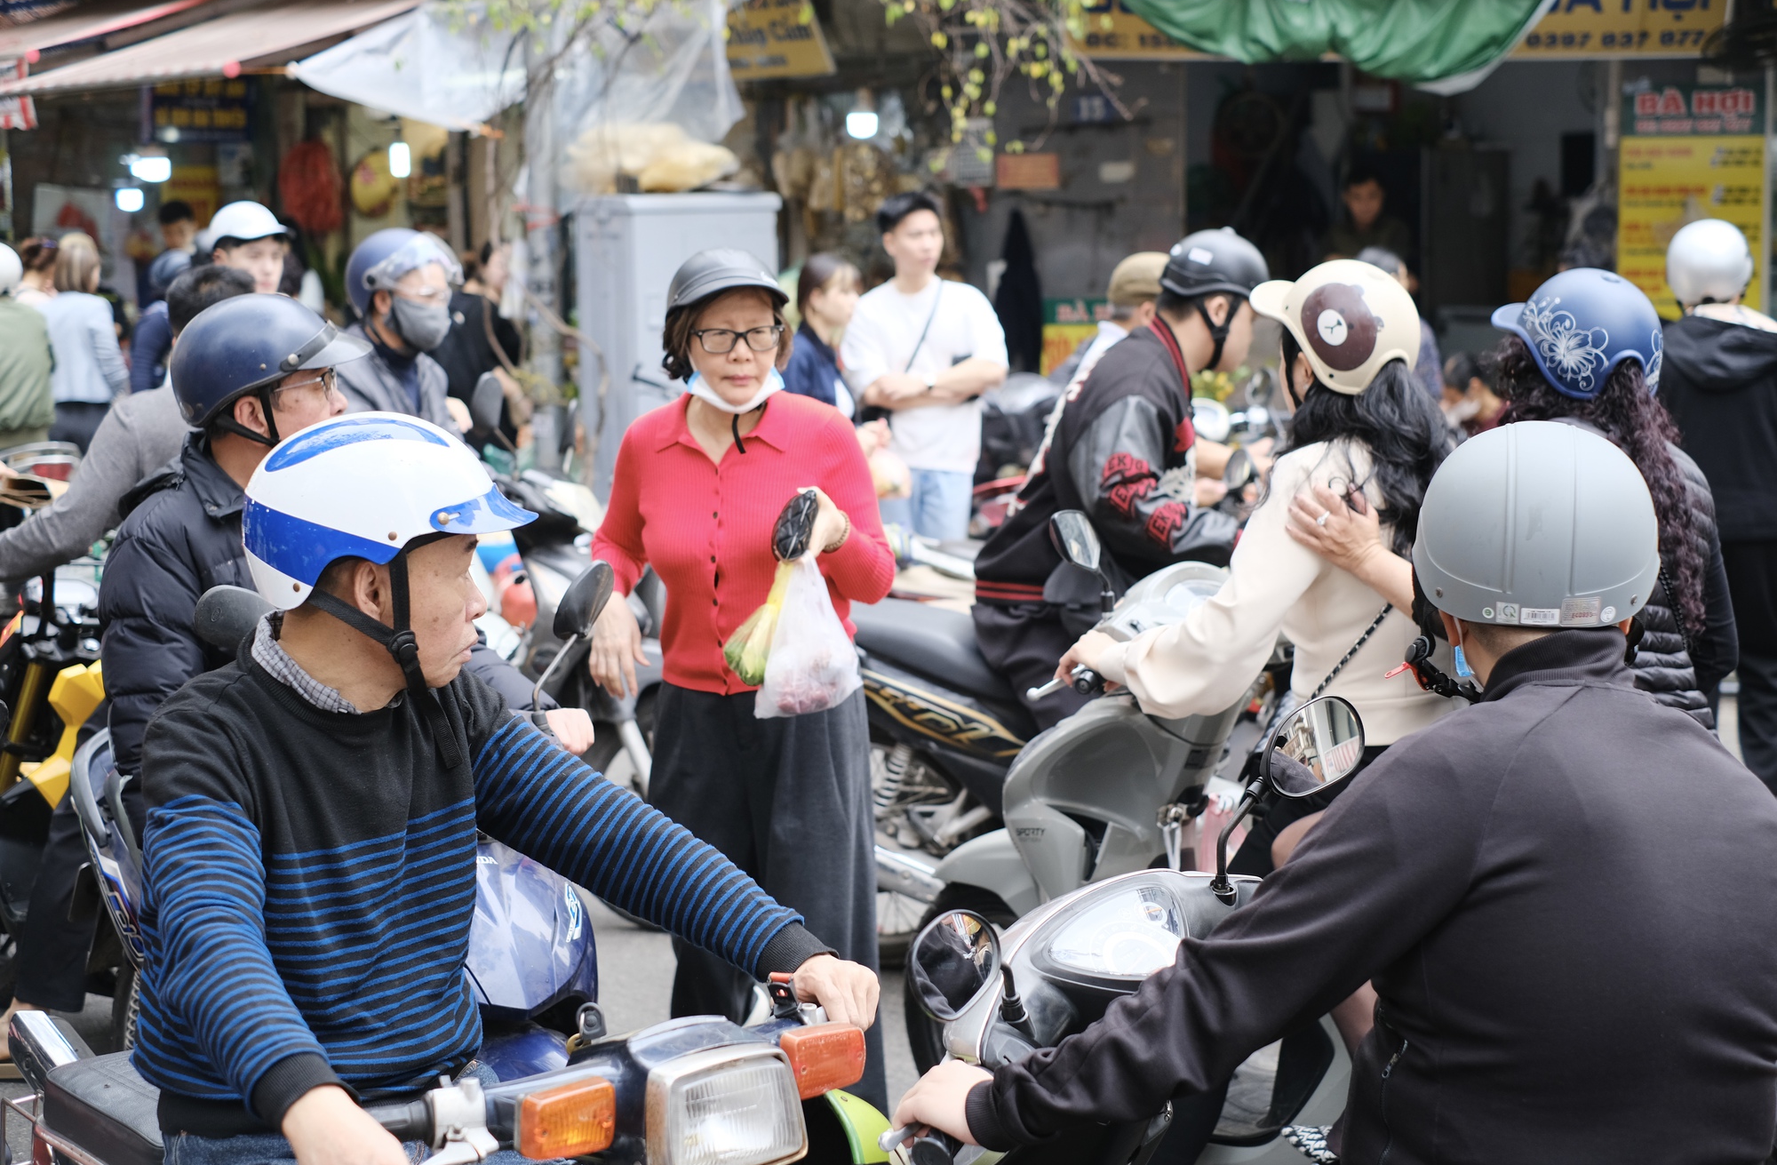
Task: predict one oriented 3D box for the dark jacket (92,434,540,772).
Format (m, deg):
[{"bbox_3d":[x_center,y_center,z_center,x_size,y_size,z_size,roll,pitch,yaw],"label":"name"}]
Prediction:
[{"bbox_3d":[-0.910,0.065,3.731,0.590,0.530,0.520,5,8,37],"label":"dark jacket"}]

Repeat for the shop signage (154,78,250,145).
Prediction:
[{"bbox_3d":[-3.168,-2.166,12.000,0.460,0.310,0.050,-1,7,-7],"label":"shop signage"}]

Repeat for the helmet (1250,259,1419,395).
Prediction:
[{"bbox_3d":[0.759,-0.425,4.380,0.225,0.225,0.300,-6,9,-43],"label":"helmet"}]

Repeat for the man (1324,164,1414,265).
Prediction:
[{"bbox_3d":[1.964,-0.874,10.793,0.470,1.660,0.310,0,6,3],"label":"man"}]

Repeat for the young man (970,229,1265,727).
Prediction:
[{"bbox_3d":[0.565,-0.037,6.247,0.720,1.550,0.520,-4,8,-28],"label":"young man"}]

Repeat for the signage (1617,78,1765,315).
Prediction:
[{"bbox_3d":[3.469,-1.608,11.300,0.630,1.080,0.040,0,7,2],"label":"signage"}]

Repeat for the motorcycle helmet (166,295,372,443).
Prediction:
[{"bbox_3d":[-0.995,-0.352,4.200,0.300,0.220,0.240,-1,7,-8],"label":"motorcycle helmet"}]

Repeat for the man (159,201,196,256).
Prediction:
[{"bbox_3d":[-2.979,-0.741,10.996,0.460,1.700,0.320,-6,9,-37],"label":"man"}]

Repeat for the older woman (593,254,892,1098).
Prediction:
[{"bbox_3d":[-0.252,0.223,4.466,0.520,1.570,0.380,1,8,12],"label":"older woman"}]

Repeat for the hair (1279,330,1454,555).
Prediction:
[{"bbox_3d":[0.792,-0.232,4.330,0.250,0.370,0.210,-6,8,-40],"label":"hair"}]

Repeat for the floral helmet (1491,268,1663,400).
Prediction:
[{"bbox_3d":[1.141,-0.413,4.320,0.225,0.215,0.300,-5,8,-39],"label":"floral helmet"}]

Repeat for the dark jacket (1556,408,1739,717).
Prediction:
[{"bbox_3d":[1.176,-0.018,4.300,0.480,0.530,0.320,-4,7,-30],"label":"dark jacket"}]

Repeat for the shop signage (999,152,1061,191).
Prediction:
[{"bbox_3d":[0.619,-1.807,11.500,0.280,0.170,0.030,0,7,0],"label":"shop signage"}]

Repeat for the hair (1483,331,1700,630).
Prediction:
[{"bbox_3d":[1.127,-0.154,4.150,0.260,0.480,0.270,5,9,34],"label":"hair"}]

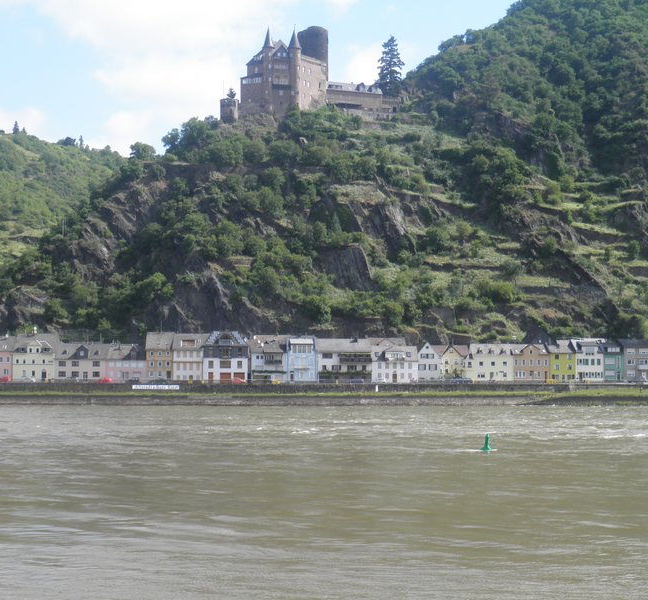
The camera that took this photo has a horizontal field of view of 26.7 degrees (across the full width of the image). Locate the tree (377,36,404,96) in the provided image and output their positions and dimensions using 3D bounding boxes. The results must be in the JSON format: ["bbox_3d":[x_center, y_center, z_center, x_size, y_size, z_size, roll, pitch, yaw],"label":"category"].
[{"bbox_3d":[27.178,-94.912,556.515,11.000,25.192,11.000,0,-3,0],"label":"tree"}]

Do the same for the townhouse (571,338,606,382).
[{"bbox_3d":[66.856,15.508,347.689,7.456,10.871,10.000,0,-3,0],"label":"townhouse"}]

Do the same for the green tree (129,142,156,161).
[{"bbox_3d":[-71.154,-57.998,534.314,10.300,7.506,9.800,0,-3,0],"label":"green tree"}]

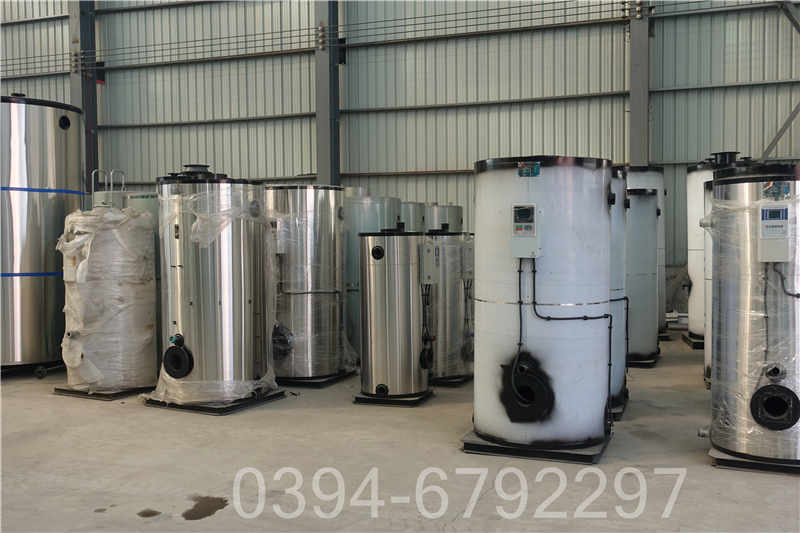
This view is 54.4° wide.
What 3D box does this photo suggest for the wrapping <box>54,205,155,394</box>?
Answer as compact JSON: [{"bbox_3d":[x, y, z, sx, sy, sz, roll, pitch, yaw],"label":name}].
[{"bbox_3d":[-2.996,0.312,8.010,0.930,1.830,0.970,1,2,27],"label":"wrapping"}]

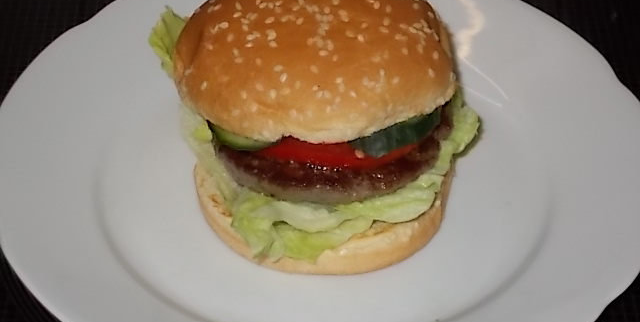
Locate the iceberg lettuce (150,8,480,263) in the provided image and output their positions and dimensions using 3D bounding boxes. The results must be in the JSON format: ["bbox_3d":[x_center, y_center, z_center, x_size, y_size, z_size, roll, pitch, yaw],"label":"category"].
[{"bbox_3d":[0.000,-0.013,0.716,0.127,0.054,0.110,2,42,0],"label":"iceberg lettuce"}]

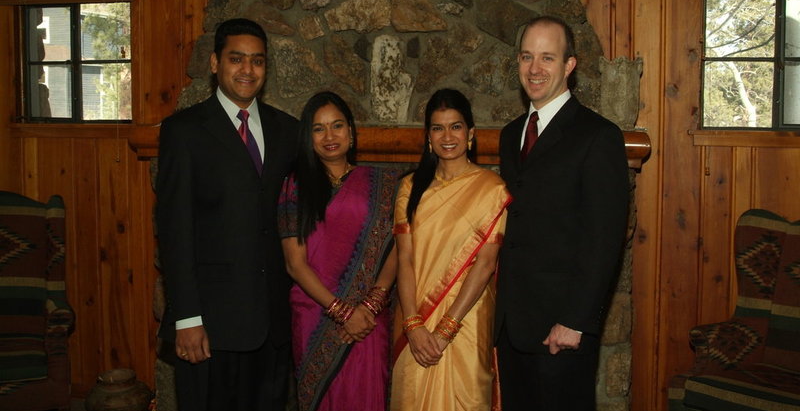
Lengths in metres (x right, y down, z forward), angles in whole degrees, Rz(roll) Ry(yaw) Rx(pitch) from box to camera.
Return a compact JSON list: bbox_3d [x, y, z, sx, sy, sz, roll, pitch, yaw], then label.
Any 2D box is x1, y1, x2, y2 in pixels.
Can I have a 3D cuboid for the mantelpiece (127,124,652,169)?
[{"bbox_3d":[-0.082,-0.253,4.025,2.240,0.165,0.280,2,6,14],"label":"mantelpiece"}]

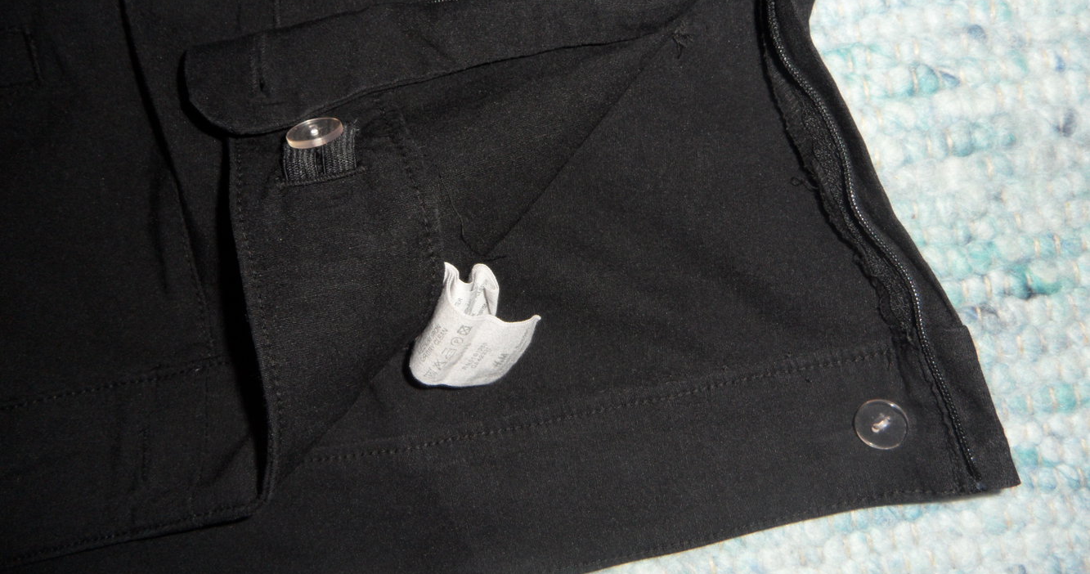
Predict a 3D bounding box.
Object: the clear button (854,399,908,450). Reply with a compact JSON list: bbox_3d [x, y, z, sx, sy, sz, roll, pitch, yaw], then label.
[{"bbox_3d":[0.100,0.041,0.225,0.015,0.003,0.015,0,82,6],"label":"clear button"}]

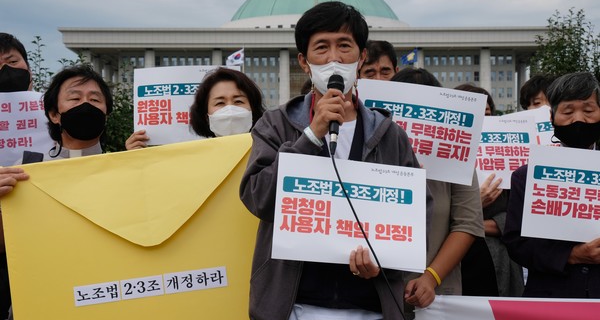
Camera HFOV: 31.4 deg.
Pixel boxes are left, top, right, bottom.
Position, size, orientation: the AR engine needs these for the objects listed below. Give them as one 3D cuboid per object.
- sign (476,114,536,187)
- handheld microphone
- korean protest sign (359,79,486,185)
[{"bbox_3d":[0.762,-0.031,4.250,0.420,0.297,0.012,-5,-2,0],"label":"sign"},{"bbox_3d":[0.096,-0.123,2.950,0.050,0.232,0.050,2,-15,1],"label":"handheld microphone"},{"bbox_3d":[0.374,-0.088,3.400,0.420,0.297,0.012,9,3,-3],"label":"korean protest sign"}]

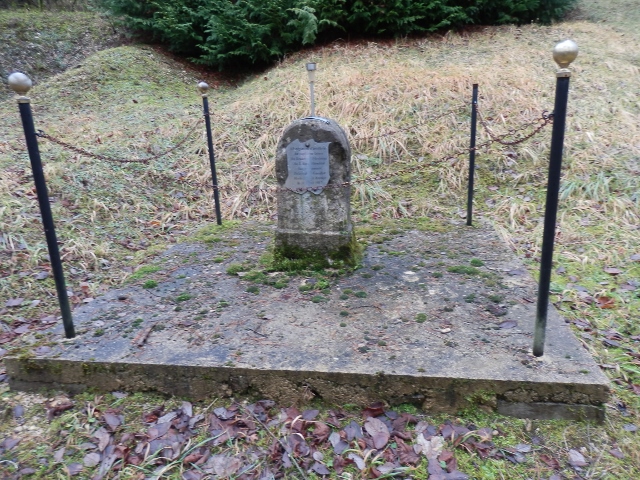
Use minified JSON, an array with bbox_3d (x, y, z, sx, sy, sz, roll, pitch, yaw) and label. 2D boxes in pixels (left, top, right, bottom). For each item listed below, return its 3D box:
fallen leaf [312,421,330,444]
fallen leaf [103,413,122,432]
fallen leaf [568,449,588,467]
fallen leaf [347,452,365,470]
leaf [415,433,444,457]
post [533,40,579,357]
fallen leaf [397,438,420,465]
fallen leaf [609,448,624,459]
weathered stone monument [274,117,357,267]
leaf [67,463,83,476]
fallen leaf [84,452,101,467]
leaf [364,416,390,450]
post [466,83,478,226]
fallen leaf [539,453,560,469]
[{"bbox_3d":[0.004,0.740,1.777,0.070,0.035,0.100,-7,26,-10],"label":"fallen leaf"},{"bbox_3d":[-0.897,0.769,2.006,0.056,0.030,0.110,-14,19,-34],"label":"fallen leaf"},{"bbox_3d":[0.898,0.757,1.609,0.062,0.020,0.078,-9,22,-10],"label":"fallen leaf"},{"bbox_3d":[0.140,0.811,1.709,0.035,0.025,0.079,-12,18,-29],"label":"fallen leaf"},{"bbox_3d":[0.401,0.751,1.693,0.110,0.030,0.110,2,23,14],"label":"leaf"},{"bbox_3d":[0.956,-0.116,1.908,0.085,1.318,0.085,0,15,9],"label":"post"},{"bbox_3d":[0.321,0.776,1.705,0.071,0.020,0.114,-9,19,-19],"label":"fallen leaf"},{"bbox_3d":[1.038,0.748,1.618,0.038,0.012,0.056,-12,20,-28],"label":"fallen leaf"},{"bbox_3d":[-0.047,-0.367,3.358,0.579,1.025,0.267,1,16,14],"label":"weathered stone monument"},{"bbox_3d":[-0.908,0.842,1.708,0.051,0.015,0.064,-16,22,-35],"label":"leaf"},{"bbox_3d":[-0.883,0.845,1.793,0.055,0.020,0.082,-13,19,-33],"label":"fallen leaf"},{"bbox_3d":[0.224,0.748,1.812,0.100,0.020,0.152,-8,18,-14],"label":"leaf"},{"bbox_3d":[1.232,-0.664,3.723,0.044,1.115,0.044,0,15,9],"label":"post"},{"bbox_3d":[0.856,0.803,1.698,0.048,0.030,0.071,-8,17,-20],"label":"fallen leaf"}]

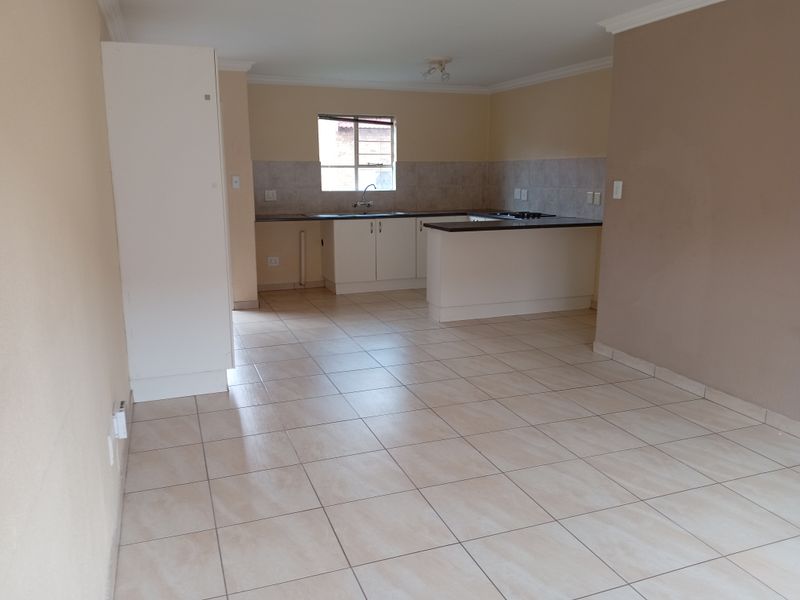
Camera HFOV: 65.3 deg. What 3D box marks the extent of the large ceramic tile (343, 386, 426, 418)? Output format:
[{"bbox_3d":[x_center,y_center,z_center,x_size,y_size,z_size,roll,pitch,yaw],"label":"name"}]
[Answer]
[{"bbox_3d":[-0.095,0.640,3.917,0.439,0.010,0.436,-4,13,-20],"label":"large ceramic tile"}]

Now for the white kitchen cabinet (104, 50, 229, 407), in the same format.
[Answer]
[{"bbox_3d":[-1.481,-0.479,4.082,0.625,2.113,0.650,-4,13,-20],"label":"white kitchen cabinet"}]

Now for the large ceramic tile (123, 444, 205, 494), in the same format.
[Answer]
[{"bbox_3d":[-1.142,0.812,3.058,0.362,0.010,0.434,-5,12,-20],"label":"large ceramic tile"}]

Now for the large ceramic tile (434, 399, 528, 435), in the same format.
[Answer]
[{"bbox_3d":[0.471,0.694,3.686,0.439,0.010,0.439,-4,12,-20],"label":"large ceramic tile"}]

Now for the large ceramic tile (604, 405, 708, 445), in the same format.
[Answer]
[{"bbox_3d":[1.489,0.729,3.653,0.447,0.010,0.447,-5,12,-20],"label":"large ceramic tile"}]

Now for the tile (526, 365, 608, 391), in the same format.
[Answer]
[{"bbox_3d":[1.125,0.536,4.295,0.430,0.010,0.430,-4,12,-20],"label":"tile"}]

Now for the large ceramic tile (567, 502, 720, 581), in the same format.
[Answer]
[{"bbox_3d":[0.936,0.946,2.466,0.439,0.010,0.439,-4,12,-20],"label":"large ceramic tile"}]

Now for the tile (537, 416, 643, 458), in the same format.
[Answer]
[{"bbox_3d":[1.065,0.762,3.500,0.447,0.010,0.447,-5,12,-20],"label":"tile"}]

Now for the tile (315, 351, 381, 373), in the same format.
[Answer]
[{"bbox_3d":[-0.409,0.493,4.856,0.447,0.010,0.447,-5,12,-20],"label":"tile"}]

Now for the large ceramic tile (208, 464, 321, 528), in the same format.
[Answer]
[{"bbox_3d":[-0.616,0.873,2.811,0.439,0.010,0.436,-4,13,-20],"label":"large ceramic tile"}]

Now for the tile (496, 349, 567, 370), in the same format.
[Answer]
[{"bbox_3d":[0.974,0.455,4.693,0.430,0.010,0.430,-4,12,-20],"label":"tile"}]

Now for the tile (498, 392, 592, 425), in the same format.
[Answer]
[{"bbox_3d":[0.909,0.678,3.915,0.447,0.010,0.447,-5,12,-20],"label":"tile"}]

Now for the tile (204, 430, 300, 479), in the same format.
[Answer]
[{"bbox_3d":[-0.755,0.776,3.162,0.430,0.010,0.430,-4,12,-20],"label":"tile"}]

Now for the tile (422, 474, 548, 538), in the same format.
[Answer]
[{"bbox_3d":[0.366,0.894,2.721,0.439,0.010,0.439,-4,12,-20],"label":"tile"}]

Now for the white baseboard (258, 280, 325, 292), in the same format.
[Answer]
[{"bbox_3d":[-1.367,-0.155,7.603,0.939,0.075,0.015,-4,12,-20],"label":"white baseboard"}]

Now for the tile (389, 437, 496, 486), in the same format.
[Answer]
[{"bbox_3d":[0.213,0.809,3.116,0.439,0.010,0.436,-4,13,-20],"label":"tile"}]

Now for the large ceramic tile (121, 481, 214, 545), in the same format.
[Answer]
[{"bbox_3d":[-1.020,0.927,2.746,0.375,0.010,0.447,-5,12,-20],"label":"large ceramic tile"}]

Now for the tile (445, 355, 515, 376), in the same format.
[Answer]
[{"bbox_3d":[0.581,0.492,4.622,0.439,0.010,0.436,-4,13,-20],"label":"tile"}]

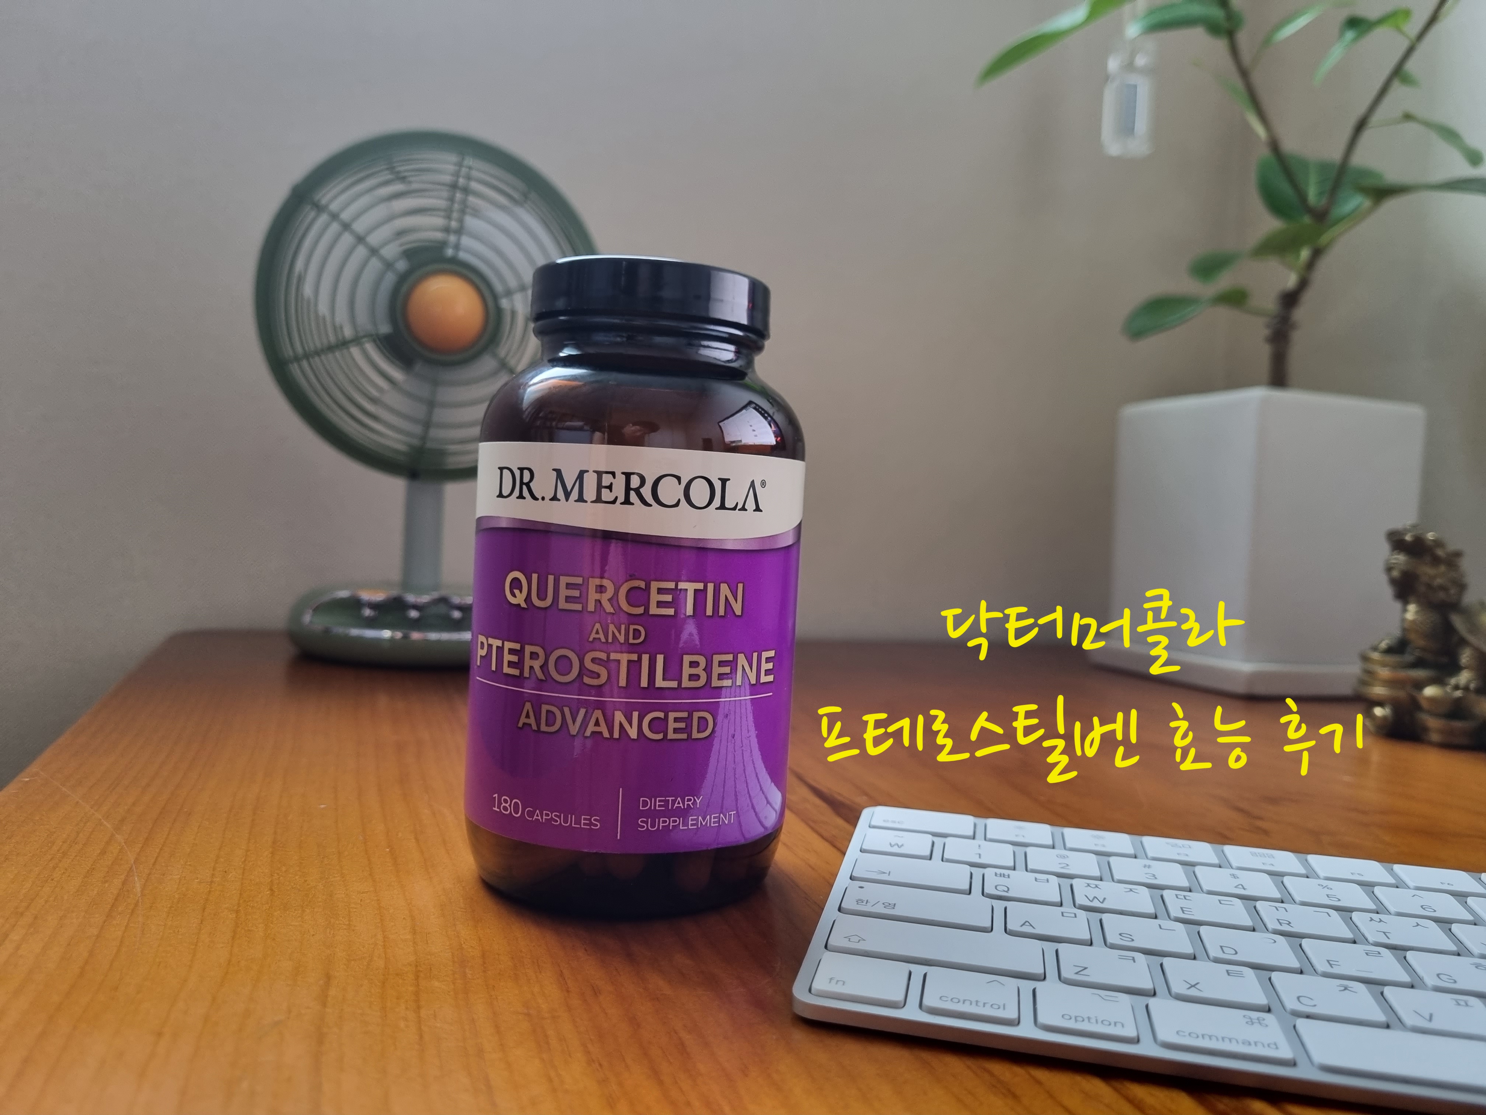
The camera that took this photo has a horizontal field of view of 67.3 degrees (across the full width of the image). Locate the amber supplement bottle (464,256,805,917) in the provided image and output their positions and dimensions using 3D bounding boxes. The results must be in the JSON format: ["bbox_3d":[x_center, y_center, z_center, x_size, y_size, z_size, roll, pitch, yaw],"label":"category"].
[{"bbox_3d":[-0.025,0.005,0.265,0.076,0.140,0.076,3,3,1],"label":"amber supplement bottle"}]

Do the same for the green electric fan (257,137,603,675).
[{"bbox_3d":[-0.168,-0.085,0.602,0.182,0.275,0.108,2,3,-18],"label":"green electric fan"}]

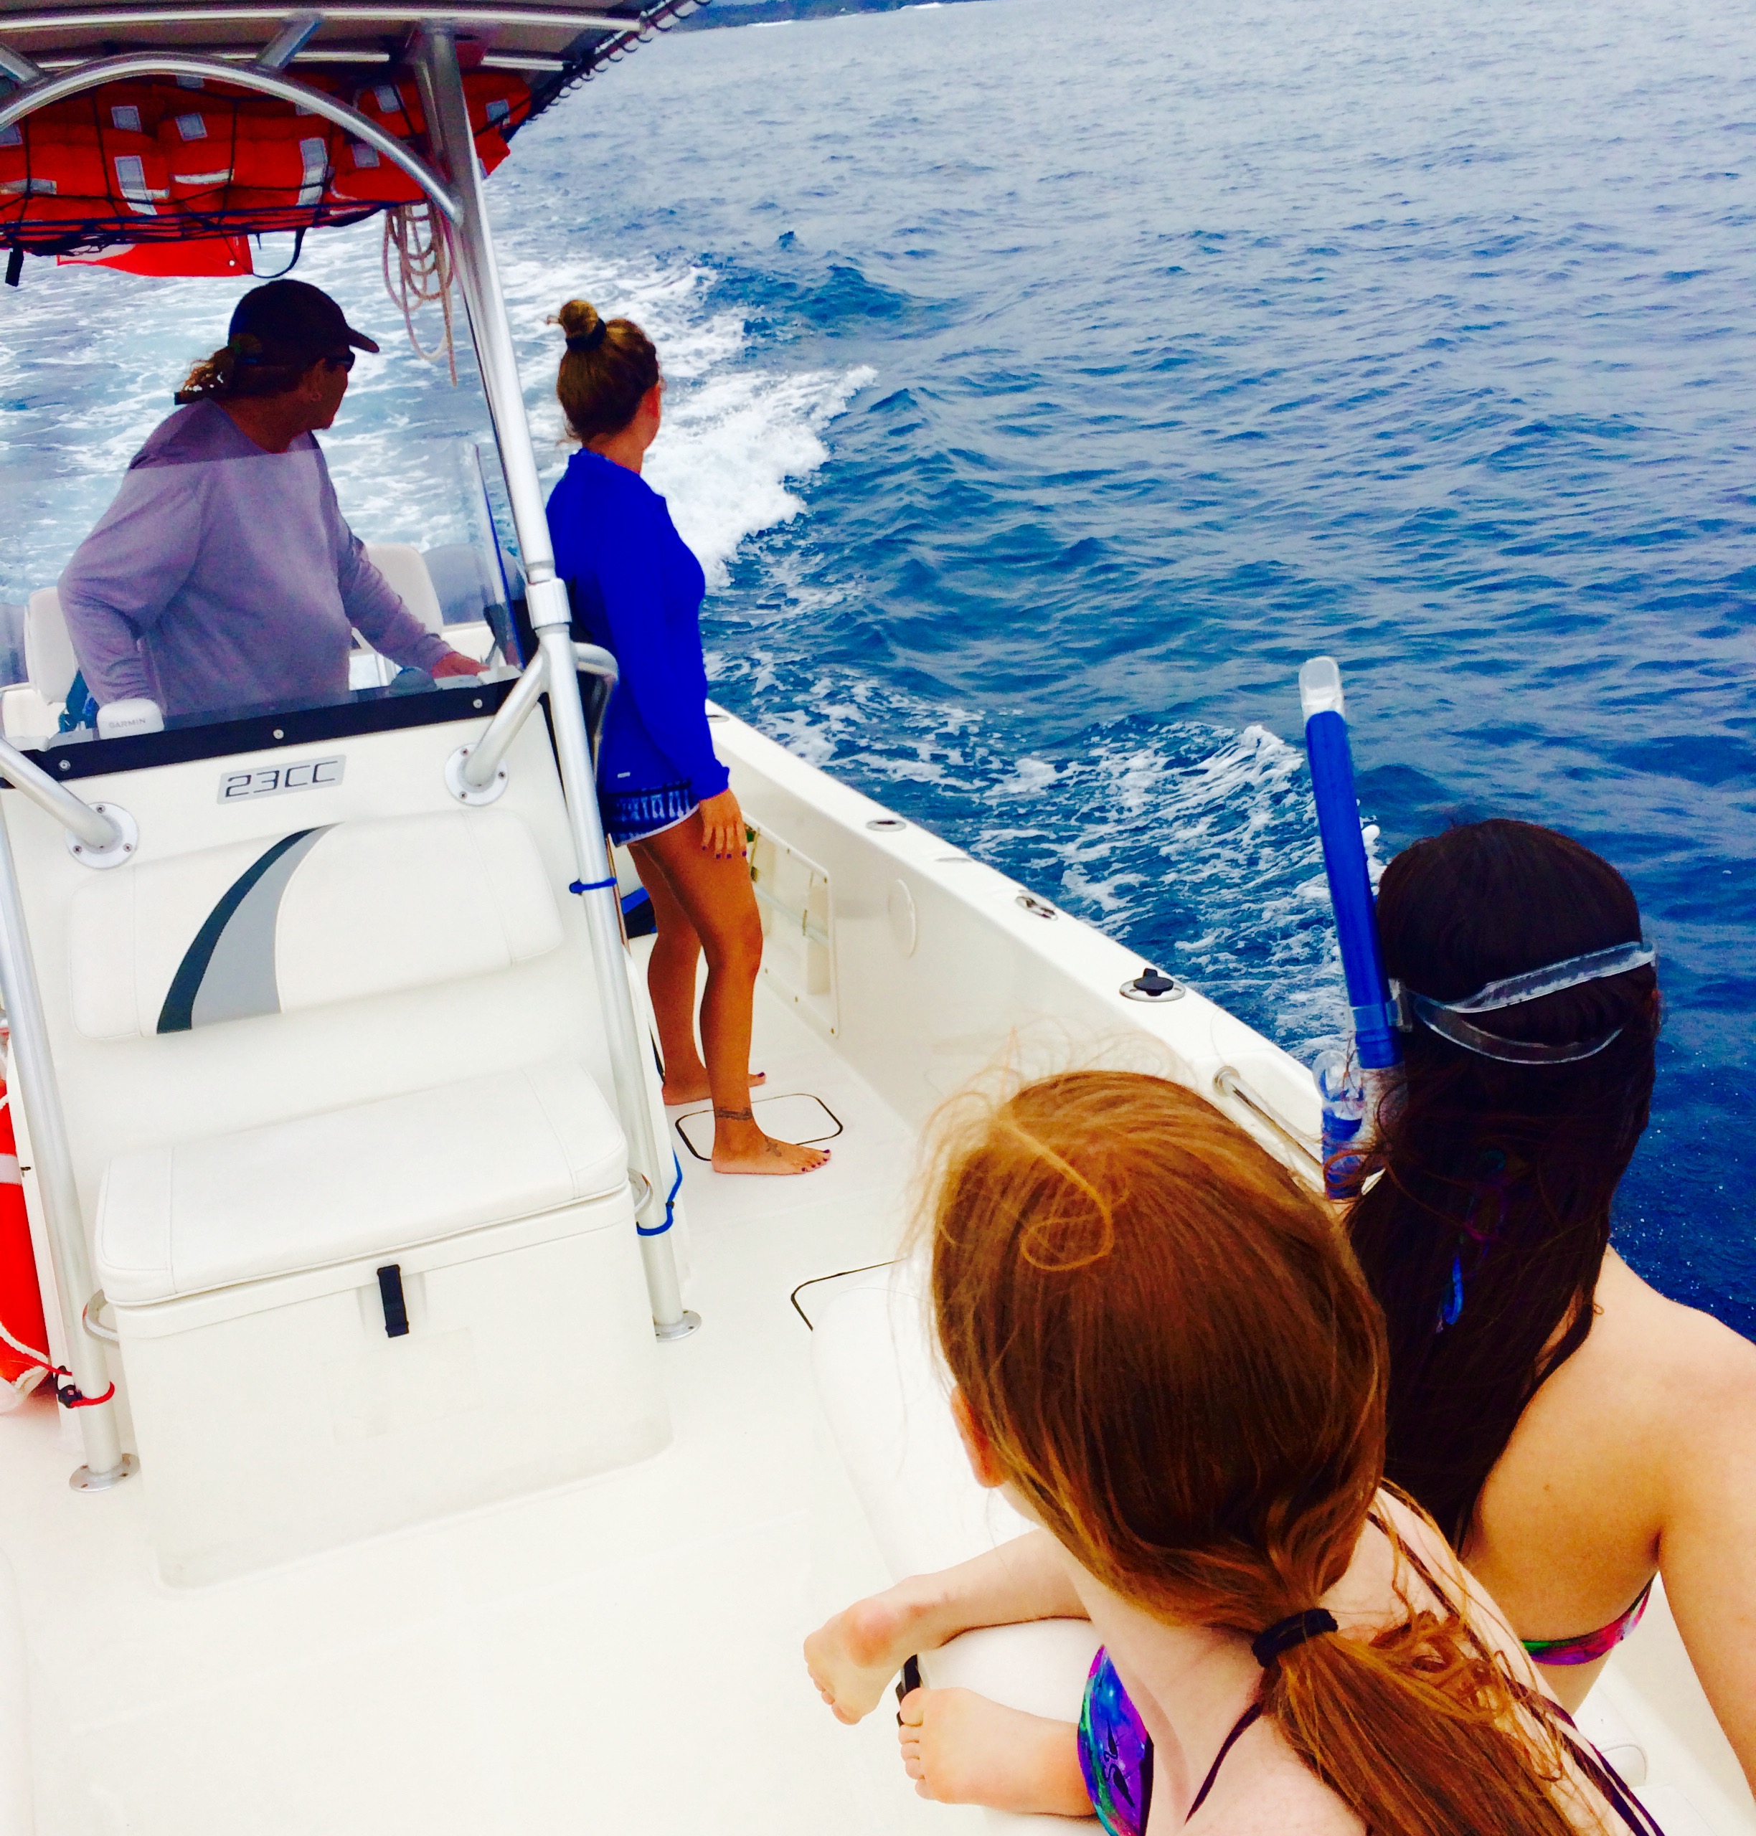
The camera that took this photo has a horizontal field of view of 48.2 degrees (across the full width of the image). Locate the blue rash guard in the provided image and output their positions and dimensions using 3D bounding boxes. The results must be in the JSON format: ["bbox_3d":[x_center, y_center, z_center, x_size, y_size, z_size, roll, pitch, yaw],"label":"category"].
[{"bbox_3d":[-0.442,-0.535,3.600,0.310,0.640,0.400,-17,27,-22],"label":"blue rash guard"}]

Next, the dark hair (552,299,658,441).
[{"bbox_3d":[-0.473,-0.947,3.390,0.175,0.250,0.200,9,33,35],"label":"dark hair"}]

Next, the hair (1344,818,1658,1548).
[{"bbox_3d":[0.391,0.152,1.240,0.190,0.470,0.210,-2,23,2],"label":"hair"}]

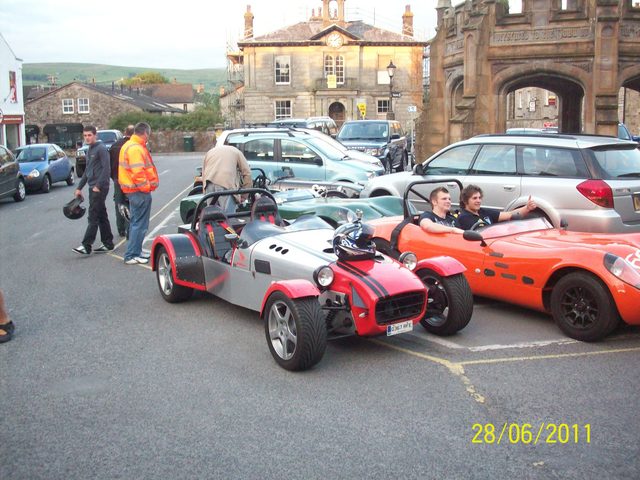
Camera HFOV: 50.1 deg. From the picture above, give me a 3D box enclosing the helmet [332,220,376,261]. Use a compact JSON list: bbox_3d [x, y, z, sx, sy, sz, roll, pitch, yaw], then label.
[{"bbox_3d":[0.272,0.004,5.400,0.340,0.270,0.260,2,10,20],"label":"helmet"}]

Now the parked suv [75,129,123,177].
[{"bbox_3d":[-9.050,-3.631,28.400,1.800,1.800,4.600,-3,9,-16],"label":"parked suv"}]

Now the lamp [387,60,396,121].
[{"bbox_3d":[3.483,-6.383,33.364,0.450,4.610,0.450,-1,9,0],"label":"lamp"}]

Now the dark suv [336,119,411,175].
[{"bbox_3d":[1.700,-2.898,22.000,1.950,1.830,4.750,2,9,16],"label":"dark suv"}]

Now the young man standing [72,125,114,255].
[{"bbox_3d":[-3.221,-0.695,9.548,0.620,1.770,0.560,-7,11,-33],"label":"young man standing"}]

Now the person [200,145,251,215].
[{"bbox_3d":[-1.182,-0.544,9.324,0.560,1.480,0.700,3,10,25],"label":"person"}]

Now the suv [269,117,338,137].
[{"bbox_3d":[-0.950,-3.864,26.800,1.850,1.830,4.600,3,10,25],"label":"suv"}]

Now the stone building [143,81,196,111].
[{"bbox_3d":[-20.539,-17.147,91.047,8.500,7.000,6.500,0,9,6],"label":"stone building"}]

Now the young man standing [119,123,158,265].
[{"bbox_3d":[-2.390,-0.601,8.817,0.500,1.790,0.560,-2,9,-7],"label":"young man standing"}]

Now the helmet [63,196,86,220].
[{"bbox_3d":[-3.499,-0.449,9.750,0.340,0.260,0.250,-29,6,17],"label":"helmet"}]

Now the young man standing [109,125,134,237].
[{"bbox_3d":[-3.089,-0.907,10.789,0.560,1.790,0.450,3,10,20],"label":"young man standing"}]

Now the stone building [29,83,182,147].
[{"bbox_3d":[-20.002,-11.497,64.011,13.400,5.830,9.000,2,9,16],"label":"stone building"}]

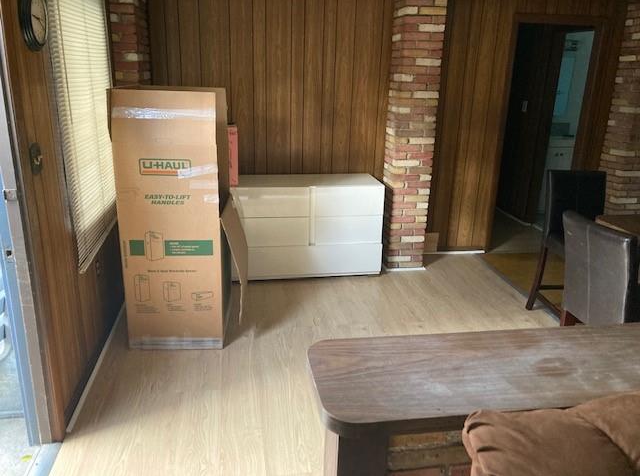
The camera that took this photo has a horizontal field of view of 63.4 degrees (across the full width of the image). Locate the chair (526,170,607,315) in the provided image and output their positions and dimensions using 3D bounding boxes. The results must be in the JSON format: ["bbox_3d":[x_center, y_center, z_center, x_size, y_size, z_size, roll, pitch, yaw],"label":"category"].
[{"bbox_3d":[1.694,0.117,3.251,0.420,0.970,0.580,1,17,-3],"label":"chair"}]

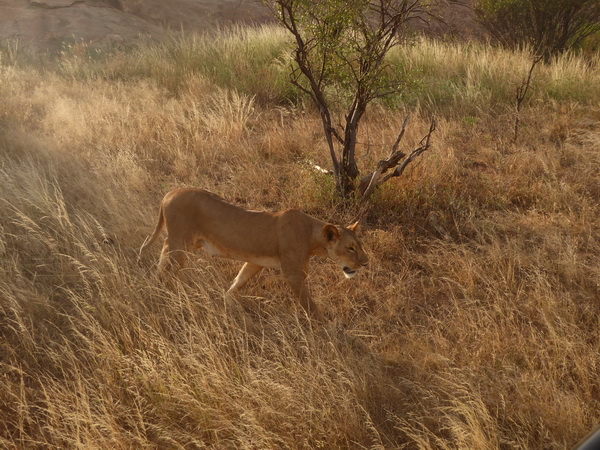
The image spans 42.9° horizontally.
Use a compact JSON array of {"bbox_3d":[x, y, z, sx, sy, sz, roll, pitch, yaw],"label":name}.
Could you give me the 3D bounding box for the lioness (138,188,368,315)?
[{"bbox_3d":[-0.291,0.198,5.352,1.680,0.880,0.420,7,18,24],"label":"lioness"}]

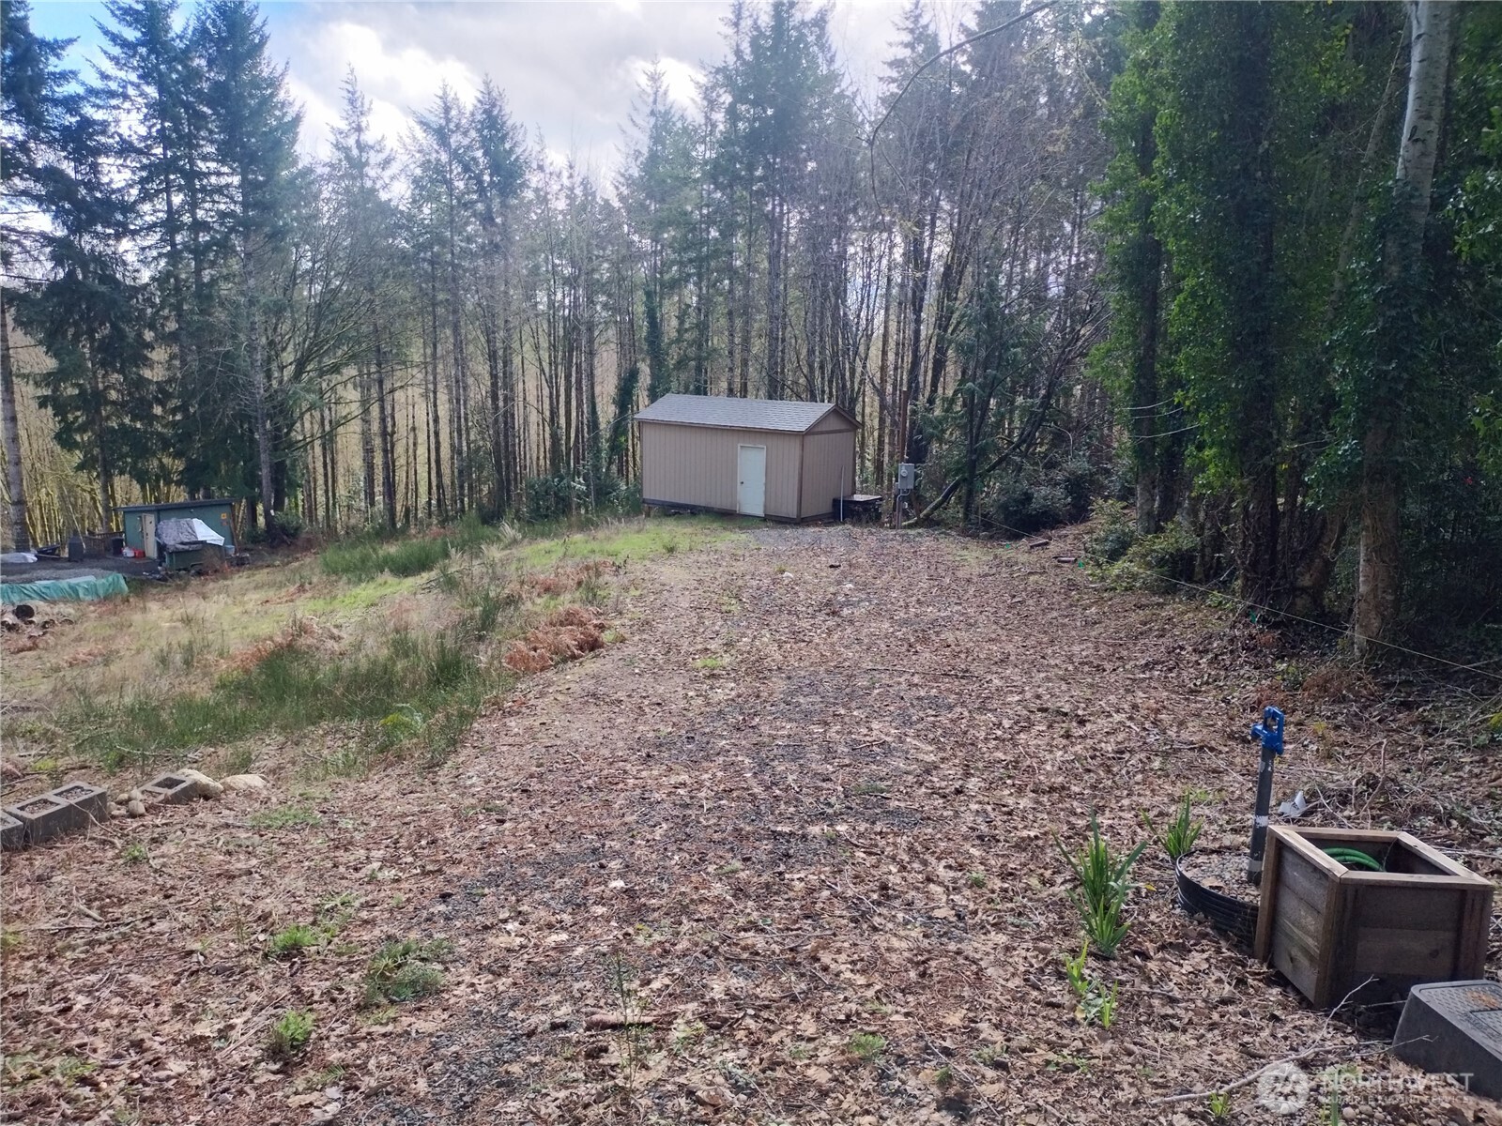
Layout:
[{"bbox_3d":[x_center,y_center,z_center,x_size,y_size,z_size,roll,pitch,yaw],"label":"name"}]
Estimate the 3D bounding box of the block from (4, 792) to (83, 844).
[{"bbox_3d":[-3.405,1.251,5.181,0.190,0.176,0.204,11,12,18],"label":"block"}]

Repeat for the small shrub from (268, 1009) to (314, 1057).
[{"bbox_3d":[-1.375,1.389,3.240,0.115,0.095,0.110,-4,12,-24],"label":"small shrub"}]

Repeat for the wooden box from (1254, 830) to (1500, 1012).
[{"bbox_3d":[1.919,1.117,3.380,0.446,0.431,0.436,2,6,0],"label":"wooden box"}]

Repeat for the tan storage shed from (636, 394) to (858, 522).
[{"bbox_3d":[-0.130,-3.465,34.421,6.420,3.420,3.320,8,13,35],"label":"tan storage shed"}]

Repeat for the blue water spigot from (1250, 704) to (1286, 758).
[{"bbox_3d":[1.819,0.592,3.813,0.060,0.160,0.145,-3,11,-20],"label":"blue water spigot"}]

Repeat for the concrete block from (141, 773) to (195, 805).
[{"bbox_3d":[-3.299,1.343,6.051,0.185,0.180,0.380,12,10,7],"label":"concrete block"}]

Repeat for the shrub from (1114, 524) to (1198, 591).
[{"bbox_3d":[5.071,-0.112,13.487,1.020,0.720,0.850,5,11,21],"label":"shrub"}]

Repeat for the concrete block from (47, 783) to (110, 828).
[{"bbox_3d":[-3.343,1.224,5.359,0.190,0.176,0.210,11,12,18],"label":"concrete block"}]

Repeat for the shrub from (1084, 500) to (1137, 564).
[{"bbox_3d":[5.651,-0.501,16.945,0.760,0.850,0.700,4,11,18],"label":"shrub"}]

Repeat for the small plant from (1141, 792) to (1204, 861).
[{"bbox_3d":[1.792,1.106,4.568,0.225,0.250,0.180,5,11,22],"label":"small plant"}]

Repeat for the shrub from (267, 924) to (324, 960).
[{"bbox_3d":[-1.641,1.344,3.909,0.170,0.080,0.140,-4,11,-24],"label":"shrub"}]

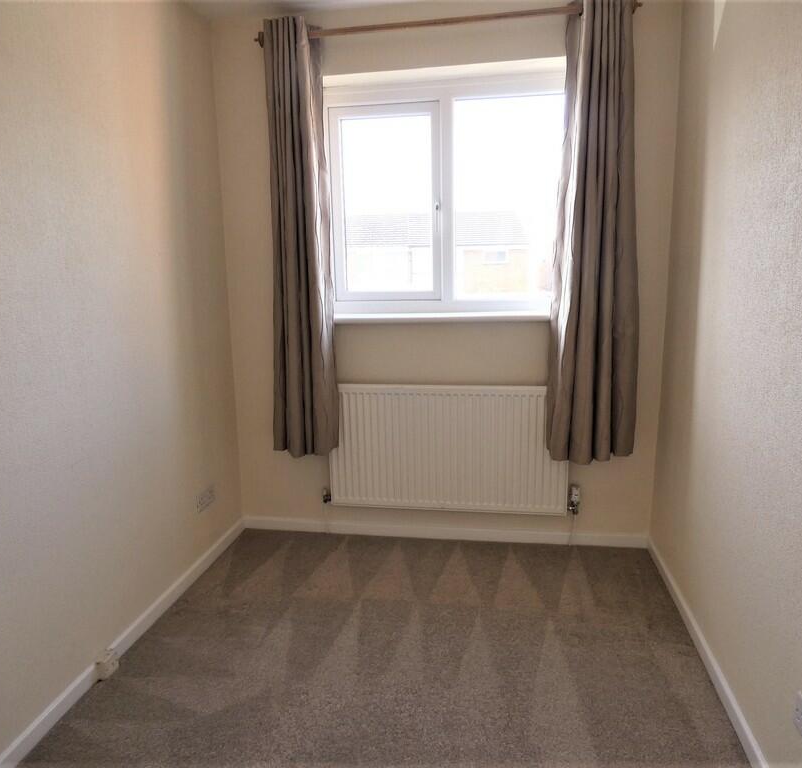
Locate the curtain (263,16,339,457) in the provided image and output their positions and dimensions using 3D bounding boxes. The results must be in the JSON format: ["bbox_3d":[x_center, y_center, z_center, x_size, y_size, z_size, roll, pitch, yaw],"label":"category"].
[{"bbox_3d":[-0.459,-0.581,2.639,0.295,1.870,0.125,1,12,10],"label":"curtain"}]

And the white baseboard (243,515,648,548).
[{"bbox_3d":[0.171,0.726,2.903,1.981,0.063,0.017,1,12,10],"label":"white baseboard"}]

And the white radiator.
[{"bbox_3d":[0.206,0.292,2.759,1.103,0.601,0.077,1,12,10],"label":"white radiator"}]

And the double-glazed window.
[{"bbox_3d":[0.211,-0.856,2.771,1.190,1.042,0.075,1,12,10],"label":"double-glazed window"}]

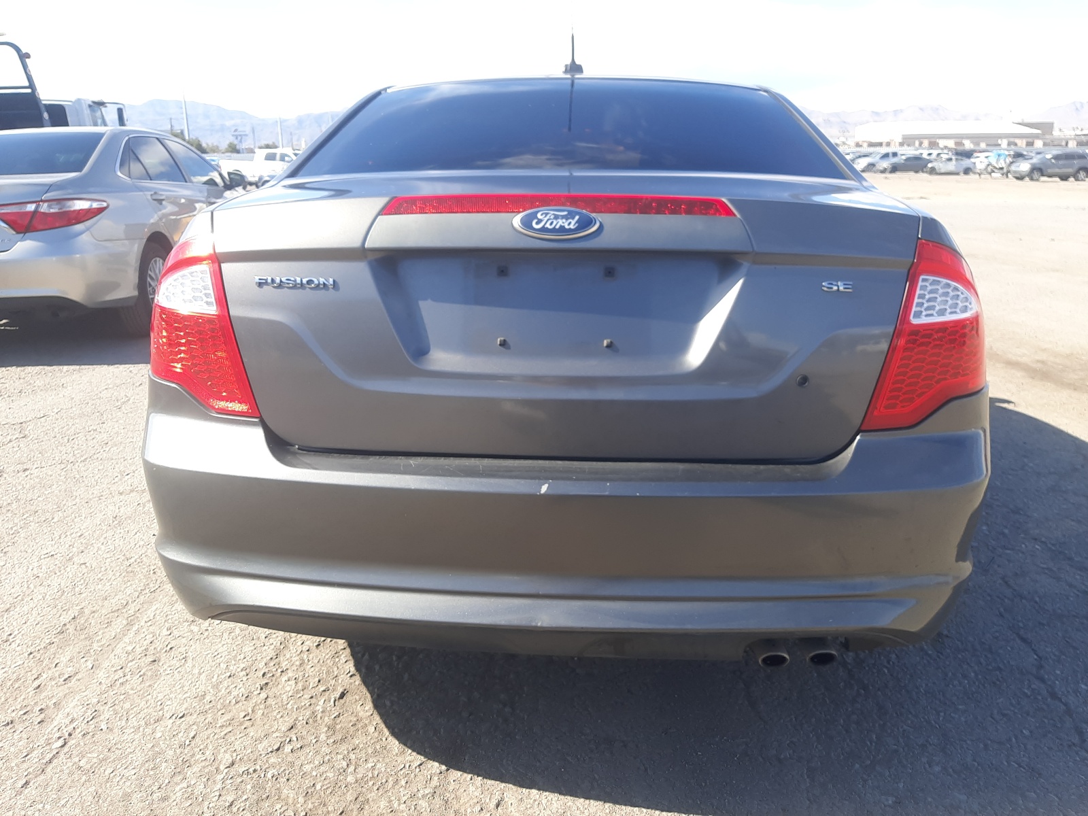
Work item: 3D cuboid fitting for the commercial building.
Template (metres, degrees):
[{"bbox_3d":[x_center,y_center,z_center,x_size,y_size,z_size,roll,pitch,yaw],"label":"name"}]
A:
[{"bbox_3d":[92.599,-59.060,184.454,36.647,9.000,20.000,13,21,37],"label":"commercial building"}]

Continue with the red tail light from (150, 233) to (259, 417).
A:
[{"bbox_3d":[-0.659,-0.173,1.563,0.315,0.315,0.280,1,17,3],"label":"red tail light"}]

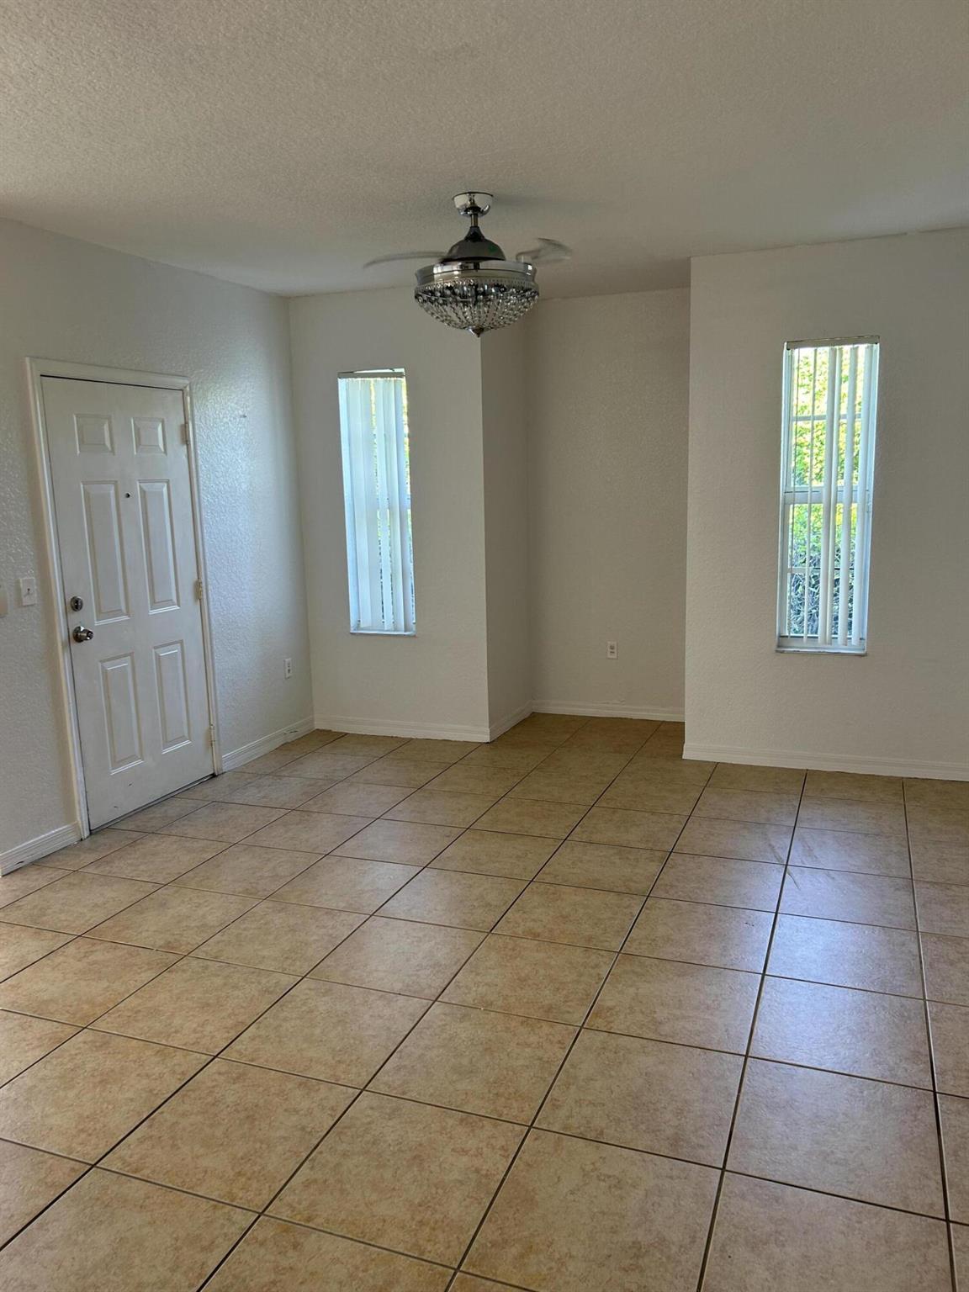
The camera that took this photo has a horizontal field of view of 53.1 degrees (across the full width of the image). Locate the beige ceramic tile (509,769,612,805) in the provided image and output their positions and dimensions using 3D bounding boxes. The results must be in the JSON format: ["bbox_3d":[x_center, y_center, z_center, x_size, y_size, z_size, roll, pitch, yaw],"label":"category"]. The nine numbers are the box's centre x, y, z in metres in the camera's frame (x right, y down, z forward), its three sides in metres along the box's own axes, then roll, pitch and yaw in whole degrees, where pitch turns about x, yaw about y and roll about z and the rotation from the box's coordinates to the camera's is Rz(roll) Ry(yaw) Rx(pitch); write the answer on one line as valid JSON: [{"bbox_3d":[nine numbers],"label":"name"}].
[{"bbox_3d":[0.388,0.723,4.898,0.452,0.012,0.452,2,10,21],"label":"beige ceramic tile"}]

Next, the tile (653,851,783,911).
[{"bbox_3d":[0.908,0.908,3.736,0.453,0.012,0.453,2,10,21],"label":"tile"}]

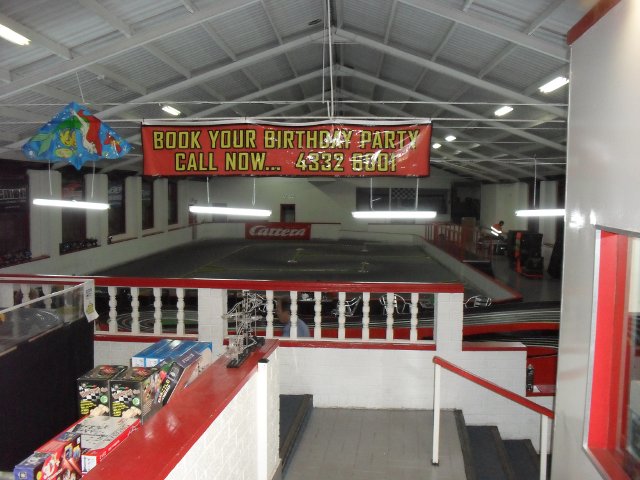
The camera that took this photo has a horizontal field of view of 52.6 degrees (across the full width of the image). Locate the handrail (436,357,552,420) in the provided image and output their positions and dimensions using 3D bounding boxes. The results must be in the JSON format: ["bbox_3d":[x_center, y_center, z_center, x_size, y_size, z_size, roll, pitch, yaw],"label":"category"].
[{"bbox_3d":[1.285,1.089,4.791,0.977,0.055,0.055,24,6,2],"label":"handrail"}]

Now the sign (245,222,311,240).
[{"bbox_3d":[-2.183,-0.433,33.800,3.437,0.919,0.050,1,5,3],"label":"sign"}]

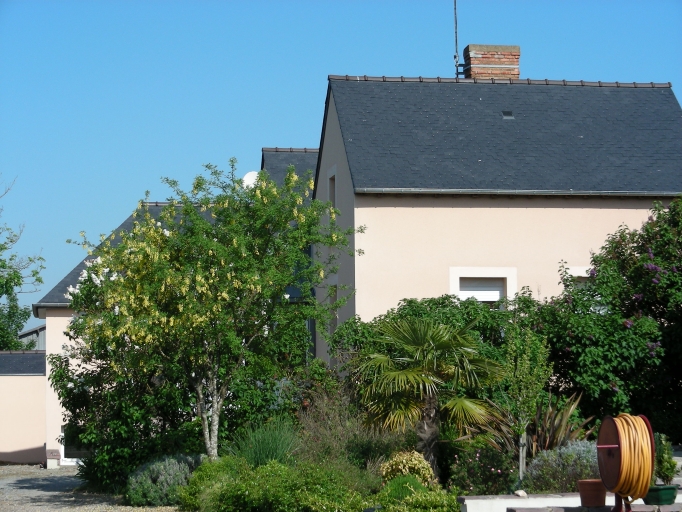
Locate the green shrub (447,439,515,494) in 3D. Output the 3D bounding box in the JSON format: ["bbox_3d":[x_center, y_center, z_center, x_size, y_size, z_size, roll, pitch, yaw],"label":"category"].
[{"bbox_3d":[1.606,2.412,19.600,0.800,0.650,0.720,-1,-4,0],"label":"green shrub"}]

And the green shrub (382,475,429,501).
[{"bbox_3d":[0.715,2.587,19.000,0.510,0.340,0.480,-1,-4,0],"label":"green shrub"}]

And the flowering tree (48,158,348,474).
[{"bbox_3d":[-2.189,0.963,27.300,4.800,4.950,4.500,-1,-4,0],"label":"flowering tree"}]

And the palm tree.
[{"bbox_3d":[1.112,1.824,21.800,1.880,2.120,1.850,-1,-4,0],"label":"palm tree"}]

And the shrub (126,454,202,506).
[{"bbox_3d":[-2.573,3.266,25.000,1.120,0.800,1.000,-1,-4,0],"label":"shrub"}]

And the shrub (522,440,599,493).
[{"bbox_3d":[2.482,2.381,19.300,0.870,0.600,0.720,-1,-4,0],"label":"shrub"}]

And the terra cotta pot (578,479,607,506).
[{"bbox_3d":[2.361,2.222,16.100,0.263,0.260,0.263,-1,-4,0],"label":"terra cotta pot"}]

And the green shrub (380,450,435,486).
[{"bbox_3d":[0.776,2.496,20.000,0.630,0.460,0.600,-1,-4,0],"label":"green shrub"}]

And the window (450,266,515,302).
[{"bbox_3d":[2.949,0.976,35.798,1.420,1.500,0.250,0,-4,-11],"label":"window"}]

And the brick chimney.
[{"bbox_3d":[3.471,-4.353,39.321,1.150,0.850,0.500,0,-4,-11],"label":"brick chimney"}]

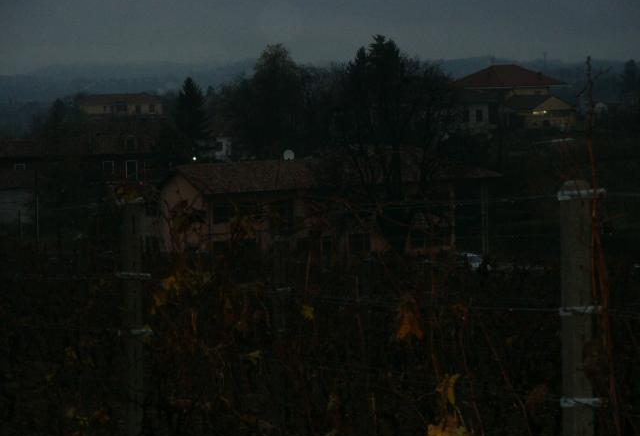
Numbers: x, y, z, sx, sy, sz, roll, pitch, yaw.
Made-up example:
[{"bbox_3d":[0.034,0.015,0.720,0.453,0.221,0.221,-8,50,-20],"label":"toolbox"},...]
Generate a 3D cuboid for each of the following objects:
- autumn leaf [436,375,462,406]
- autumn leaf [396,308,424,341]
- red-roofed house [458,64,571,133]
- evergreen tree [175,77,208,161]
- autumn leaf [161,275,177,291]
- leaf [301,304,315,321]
[{"bbox_3d":[0.423,0.567,7.600,0.079,0.105,0.040,0,3,0],"label":"autumn leaf"},{"bbox_3d":[0.309,0.364,7.900,0.096,0.109,0.045,0,3,0],"label":"autumn leaf"},{"bbox_3d":[26.190,-16.268,312.000,15.682,8.910,13.000,0,3,-5],"label":"red-roofed house"},{"bbox_3d":[-12.788,-9.828,230.000,3.384,8.509,3.384,0,3,0],"label":"evergreen tree"},{"bbox_3d":[-0.669,0.285,10.200,0.071,0.071,0.035,0,3,0],"label":"autumn leaf"},{"bbox_3d":[-0.050,0.380,9.300,0.056,0.064,0.030,0,3,0],"label":"leaf"}]

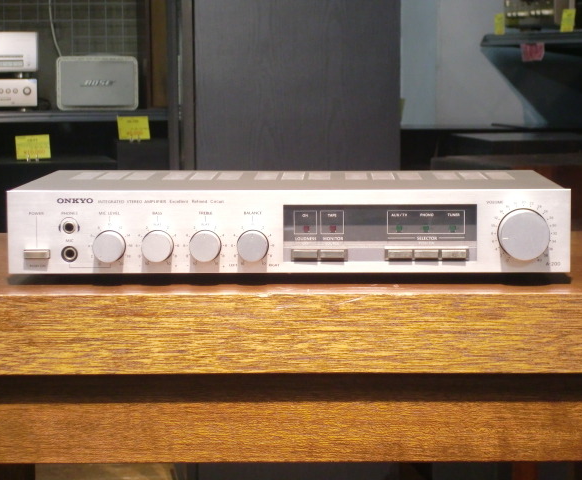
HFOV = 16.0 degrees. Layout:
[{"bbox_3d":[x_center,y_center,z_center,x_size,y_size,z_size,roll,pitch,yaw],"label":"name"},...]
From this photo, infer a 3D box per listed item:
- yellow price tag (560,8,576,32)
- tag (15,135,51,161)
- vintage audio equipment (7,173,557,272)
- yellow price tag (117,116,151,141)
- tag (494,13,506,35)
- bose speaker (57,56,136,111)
[{"bbox_3d":[0.762,-0.604,5.700,0.004,0.064,0.091,7,3,-17],"label":"yellow price tag"},{"bbox_3d":[-0.692,-0.249,5.560,0.091,0.064,0.004,-1,-5,-11],"label":"tag"},{"bbox_3d":[0.001,-0.013,1.665,0.420,0.071,0.283,0,5,1],"label":"vintage audio equipment"},{"bbox_3d":[-0.426,-0.304,5.630,0.091,0.064,0.004,-2,-7,-18],"label":"yellow price tag"},{"bbox_3d":[0.630,-0.651,6.250,0.004,0.064,0.091,0,5,-19],"label":"tag"},{"bbox_3d":[-0.550,-0.448,5.915,0.232,0.153,0.150,-1,5,-4],"label":"bose speaker"}]

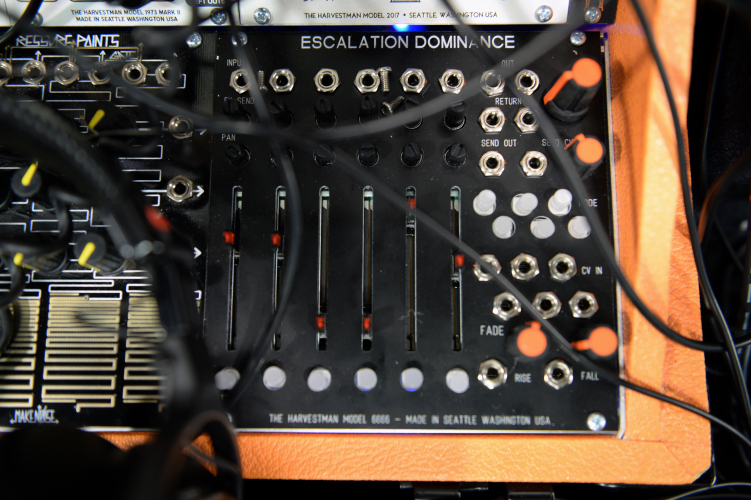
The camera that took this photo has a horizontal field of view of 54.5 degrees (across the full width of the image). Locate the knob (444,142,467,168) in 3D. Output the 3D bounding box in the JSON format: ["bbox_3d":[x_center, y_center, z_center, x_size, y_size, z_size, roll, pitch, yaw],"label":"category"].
[{"bbox_3d":[0.026,-0.031,0.231,0.006,0.006,0.006,0,80,1],"label":"knob"}]

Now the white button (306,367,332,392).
[{"bbox_3d":[-0.017,0.039,0.221,0.007,0.005,0.007,0,80,1],"label":"white button"}]

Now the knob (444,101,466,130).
[{"bbox_3d":[0.026,-0.043,0.231,0.006,0.012,0.006,0,80,1],"label":"knob"}]

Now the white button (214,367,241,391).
[{"bbox_3d":[-0.045,0.039,0.222,0.007,0.006,0.007,0,81,1],"label":"white button"}]

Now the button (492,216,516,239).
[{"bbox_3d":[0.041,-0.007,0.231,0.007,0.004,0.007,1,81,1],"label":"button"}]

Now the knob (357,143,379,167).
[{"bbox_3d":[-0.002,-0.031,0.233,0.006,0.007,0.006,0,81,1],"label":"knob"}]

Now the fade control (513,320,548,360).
[{"bbox_3d":[0.045,0.027,0.215,0.011,0.014,0.011,0,80,1],"label":"fade control"}]

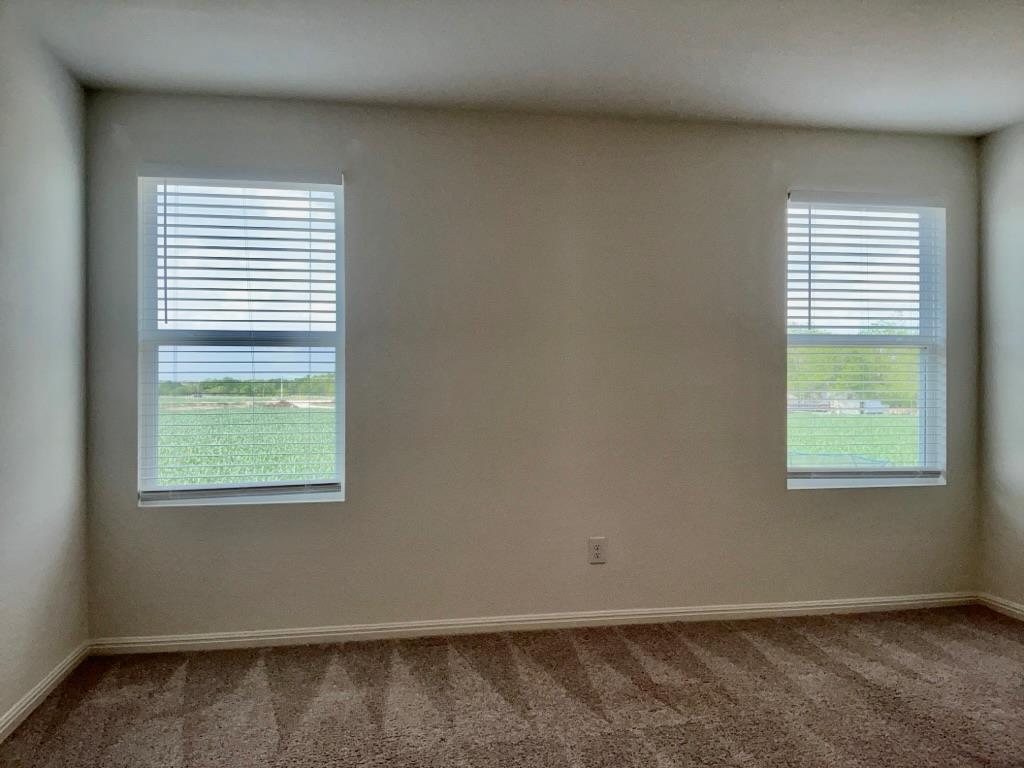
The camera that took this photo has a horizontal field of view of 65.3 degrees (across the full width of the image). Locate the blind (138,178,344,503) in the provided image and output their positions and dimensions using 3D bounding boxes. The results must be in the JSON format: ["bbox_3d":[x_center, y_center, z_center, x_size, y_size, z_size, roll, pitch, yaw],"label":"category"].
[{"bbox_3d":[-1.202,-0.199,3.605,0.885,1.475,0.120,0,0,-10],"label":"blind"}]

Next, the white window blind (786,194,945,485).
[{"bbox_3d":[1.807,-0.232,4.094,0.875,1.470,0.065,0,0,-10],"label":"white window blind"}]

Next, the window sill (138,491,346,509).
[{"bbox_3d":[-1.197,0.544,3.596,0.890,0.027,0.110,0,0,-10],"label":"window sill"}]

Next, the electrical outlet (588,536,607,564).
[{"bbox_3d":[0.411,0.799,3.824,0.077,0.123,0.009,0,0,-10],"label":"electrical outlet"}]

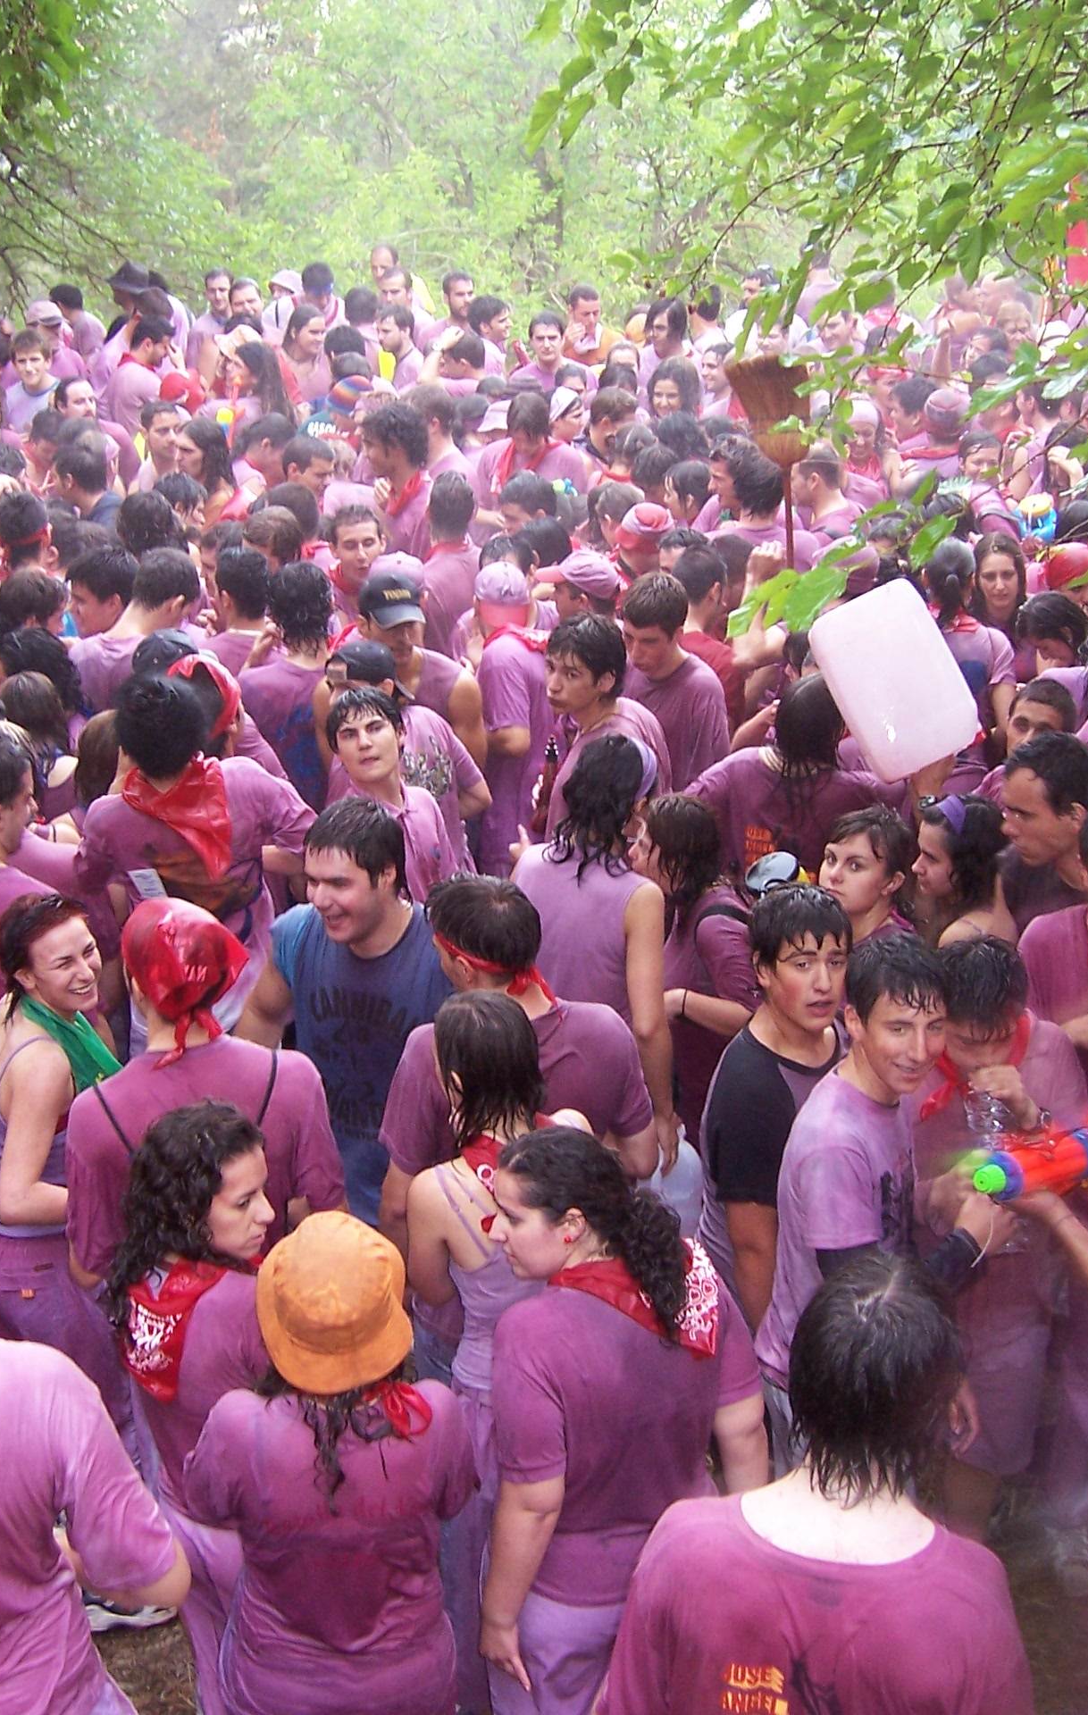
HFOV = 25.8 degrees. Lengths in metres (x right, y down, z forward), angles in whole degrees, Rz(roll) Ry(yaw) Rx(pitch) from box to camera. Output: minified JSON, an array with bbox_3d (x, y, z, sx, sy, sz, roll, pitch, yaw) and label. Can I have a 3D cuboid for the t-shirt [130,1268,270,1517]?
[{"bbox_3d":[-0.458,0.853,3.680,0.270,0.480,0.400,-16,24,-39],"label":"t-shirt"}]

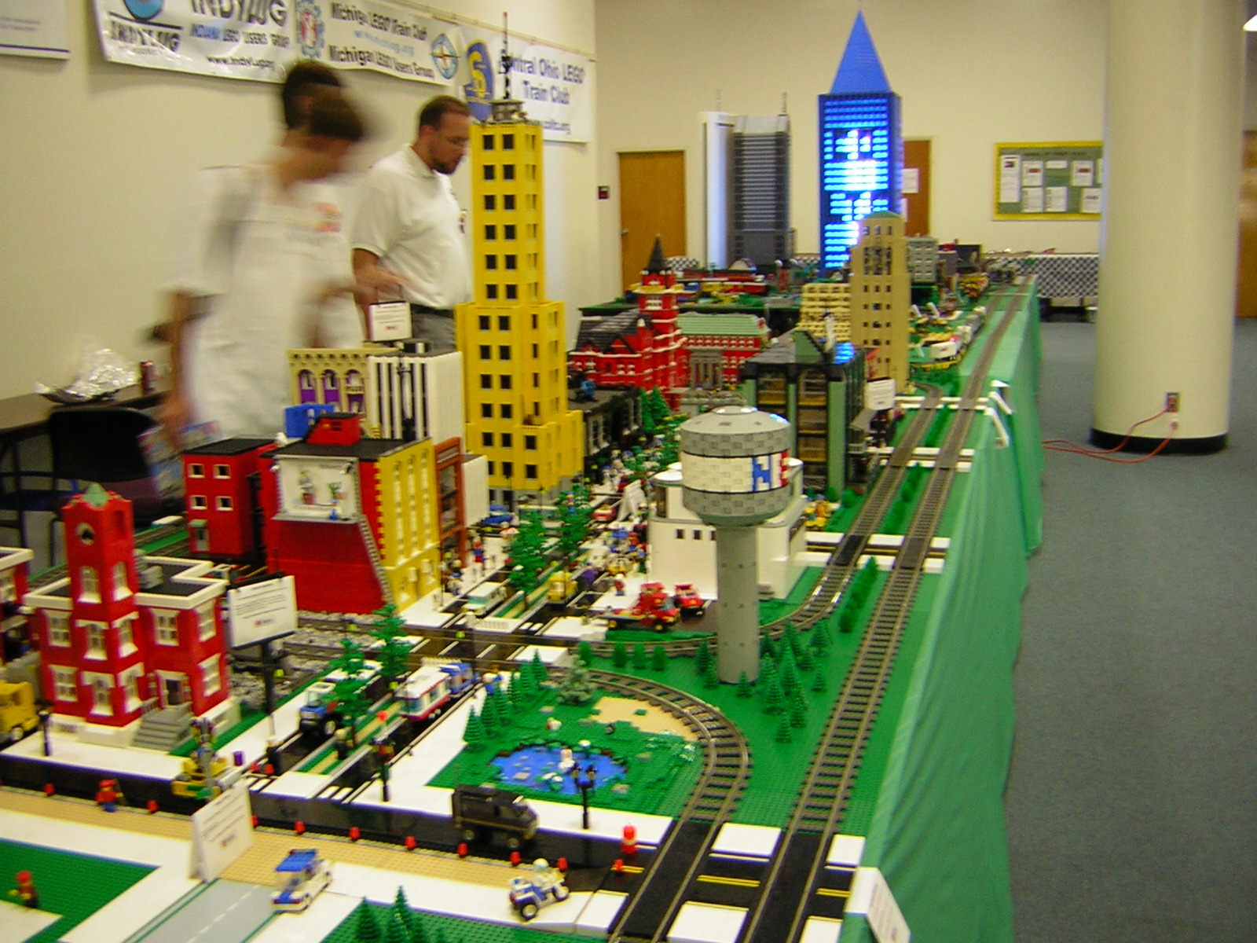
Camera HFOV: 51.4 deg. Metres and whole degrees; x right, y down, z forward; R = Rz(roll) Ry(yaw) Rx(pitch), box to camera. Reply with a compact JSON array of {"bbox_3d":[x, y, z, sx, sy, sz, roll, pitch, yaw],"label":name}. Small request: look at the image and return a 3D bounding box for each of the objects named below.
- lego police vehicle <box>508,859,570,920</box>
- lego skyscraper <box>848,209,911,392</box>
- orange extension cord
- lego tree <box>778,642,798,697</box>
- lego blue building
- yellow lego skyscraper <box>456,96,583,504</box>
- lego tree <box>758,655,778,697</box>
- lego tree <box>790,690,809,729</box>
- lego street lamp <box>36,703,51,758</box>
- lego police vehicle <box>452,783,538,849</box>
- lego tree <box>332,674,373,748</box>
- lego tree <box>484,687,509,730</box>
[{"bbox_3d":[-0.097,0.432,1.382,0.058,0.052,0.038,-13,16,-43],"label":"lego police vehicle"},{"bbox_3d":[0.964,-0.642,4.963,0.200,0.660,0.240,2,12,17],"label":"lego skyscraper"},{"bbox_3d":[2.703,-0.238,7.420,0.720,0.270,0.520,2,12,17],"label":"orange extension cord"},{"bbox_3d":[0.235,0.295,1.923,0.031,0.074,0.031,2,12,17],"label":"lego tree"},{"bbox_3d":[2.206,-3.052,12.345,0.690,2.446,0.690,2,12,17],"label":"lego blue building"},{"bbox_3d":[-0.281,-0.425,3.255,0.242,0.977,0.258,2,12,17],"label":"yellow lego skyscraper"},{"bbox_3d":[0.210,0.305,1.977,0.034,0.064,0.034,1,12,17],"label":"lego tree"},{"bbox_3d":[0.238,0.331,1.833,0.025,0.048,0.025,2,12,17],"label":"lego tree"},{"bbox_3d":[-0.789,0.346,1.761,0.021,0.078,0.015,2,12,17],"label":"lego street lamp"},{"bbox_3d":[-0.150,0.395,1.498,0.098,0.059,0.036,3,12,22],"label":"lego police vehicle"},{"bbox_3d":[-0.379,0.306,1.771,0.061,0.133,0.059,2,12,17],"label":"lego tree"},{"bbox_3d":[-0.180,0.325,1.812,0.032,0.058,0.032,2,12,17],"label":"lego tree"}]

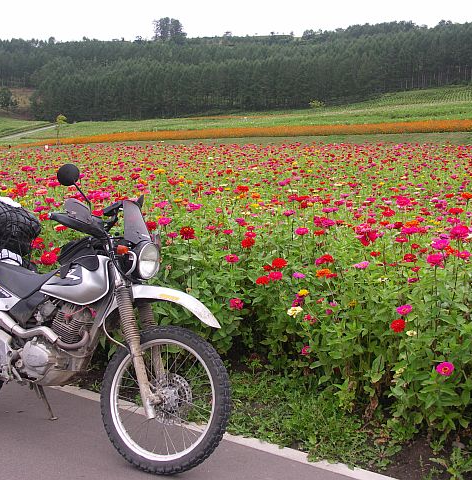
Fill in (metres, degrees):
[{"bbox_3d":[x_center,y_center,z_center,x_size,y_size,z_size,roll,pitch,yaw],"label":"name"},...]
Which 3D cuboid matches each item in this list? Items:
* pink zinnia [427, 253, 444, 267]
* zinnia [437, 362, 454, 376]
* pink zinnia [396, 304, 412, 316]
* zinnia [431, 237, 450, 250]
[{"bbox_3d":[1.094,0.107,3.750,0.094,0.058,0.094,3,14,16],"label":"pink zinnia"},{"bbox_3d":[0.995,0.615,3.250,0.087,0.045,0.083,3,44,17],"label":"zinnia"},{"bbox_3d":[0.911,0.381,3.700,0.088,0.042,0.088,2,29,14],"label":"pink zinnia"},{"bbox_3d":[1.121,0.022,3.750,0.100,0.050,0.100,3,19,17],"label":"zinnia"}]

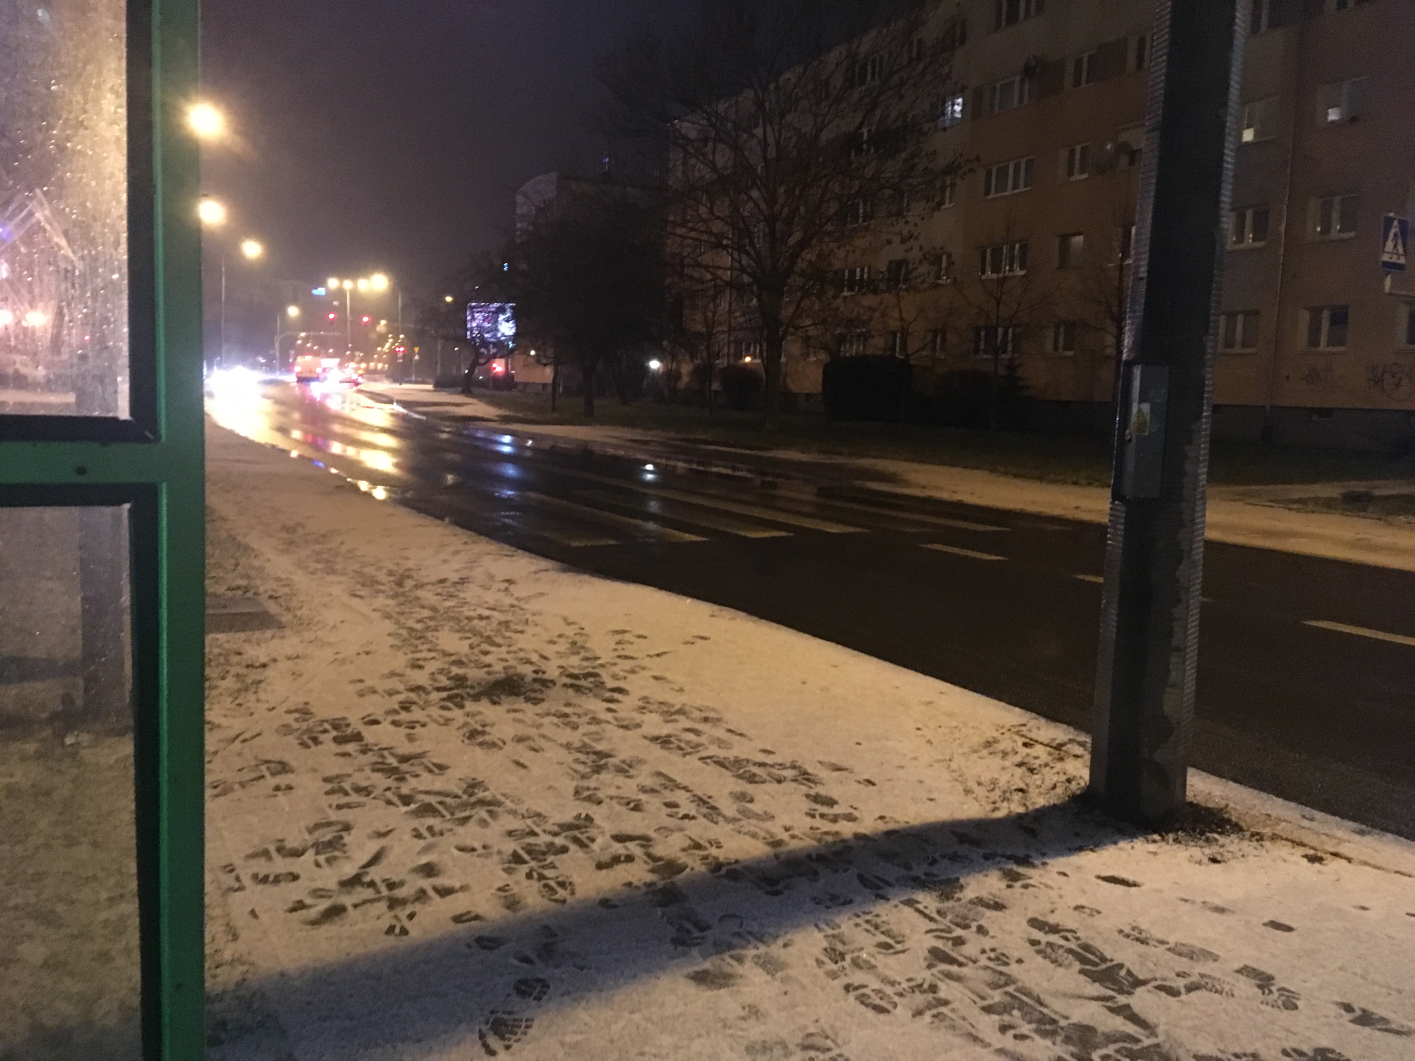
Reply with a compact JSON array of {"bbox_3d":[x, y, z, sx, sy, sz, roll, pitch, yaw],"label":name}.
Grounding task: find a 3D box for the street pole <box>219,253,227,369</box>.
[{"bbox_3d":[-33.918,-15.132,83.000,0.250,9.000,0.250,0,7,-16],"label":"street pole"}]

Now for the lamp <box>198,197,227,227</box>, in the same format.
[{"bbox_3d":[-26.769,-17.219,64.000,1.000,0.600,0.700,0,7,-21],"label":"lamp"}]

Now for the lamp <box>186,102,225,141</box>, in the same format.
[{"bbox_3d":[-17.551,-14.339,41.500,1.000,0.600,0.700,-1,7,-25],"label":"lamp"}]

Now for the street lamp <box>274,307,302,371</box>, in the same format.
[{"bbox_3d":[-56.701,-25.590,160.000,2.800,9.200,0.500,0,7,-18],"label":"street lamp"}]

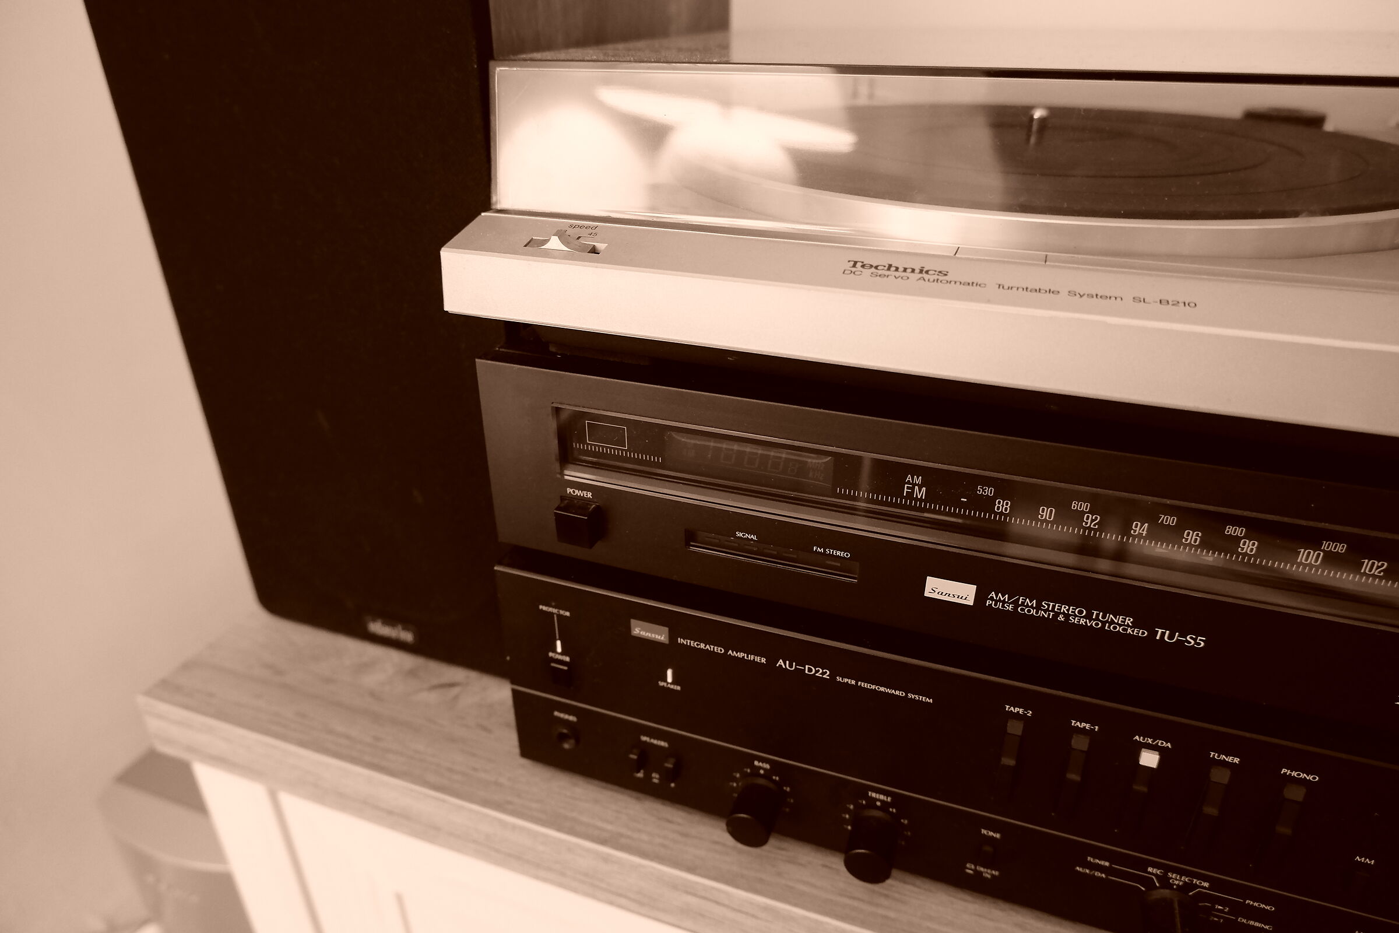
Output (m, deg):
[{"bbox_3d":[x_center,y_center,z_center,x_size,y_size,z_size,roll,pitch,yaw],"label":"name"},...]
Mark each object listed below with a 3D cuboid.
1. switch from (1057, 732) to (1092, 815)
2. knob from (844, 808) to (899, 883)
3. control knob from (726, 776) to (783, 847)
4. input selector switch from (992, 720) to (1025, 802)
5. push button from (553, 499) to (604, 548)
[{"bbox_3d":[0.122,0.102,0.293,0.005,0.032,0.006,10,30,17],"label":"switch"},{"bbox_3d":[0.064,0.140,0.330,0.018,0.018,0.018,10,30,17],"label":"knob"},{"bbox_3d":[0.021,0.133,0.344,0.018,0.018,0.018,10,30,17],"label":"control knob"},{"bbox_3d":[0.103,0.099,0.299,0.005,0.032,0.006,10,30,17],"label":"input selector switch"},{"bbox_3d":[-0.043,0.020,0.316,0.014,0.013,0.009,10,30,17],"label":"push button"}]

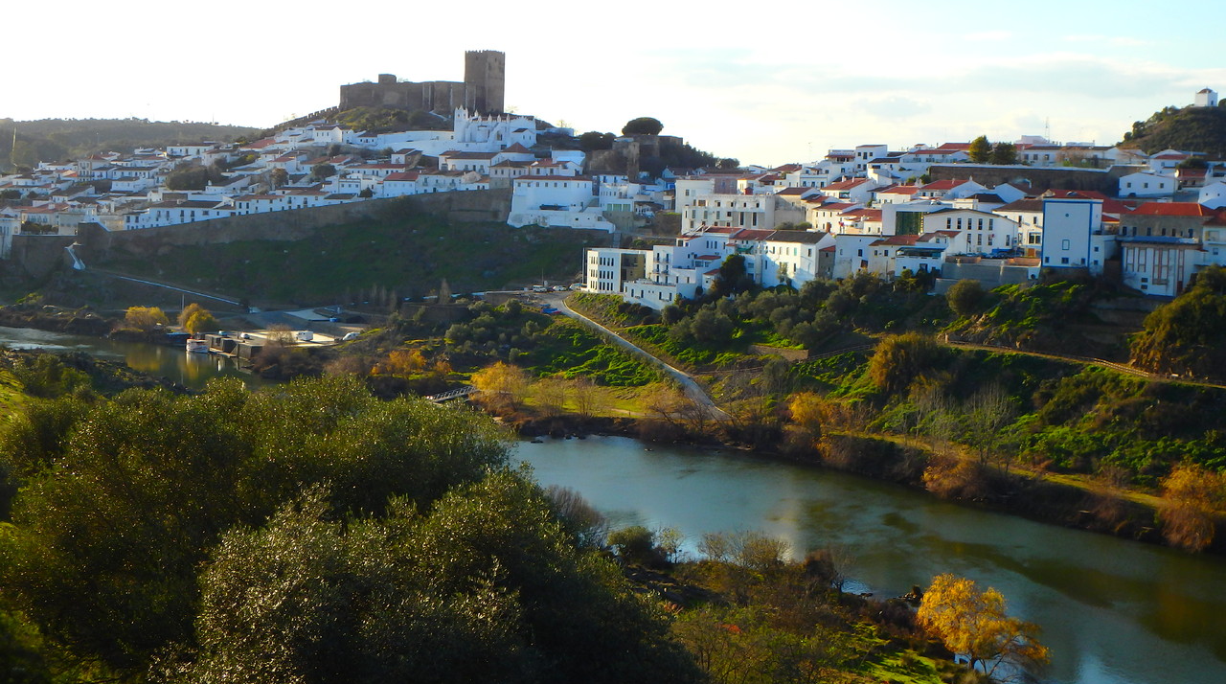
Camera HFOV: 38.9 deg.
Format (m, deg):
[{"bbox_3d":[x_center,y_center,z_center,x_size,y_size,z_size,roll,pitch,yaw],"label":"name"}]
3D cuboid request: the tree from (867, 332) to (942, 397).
[{"bbox_3d":[63.190,4.880,376.000,16.000,12.800,13.000,2,6,10],"label":"tree"}]

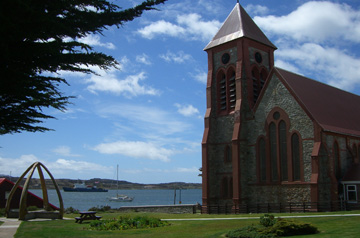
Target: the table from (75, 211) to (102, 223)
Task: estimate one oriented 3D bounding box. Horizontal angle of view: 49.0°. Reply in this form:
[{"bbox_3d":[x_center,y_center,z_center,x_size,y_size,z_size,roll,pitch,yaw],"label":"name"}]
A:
[{"bbox_3d":[-6.912,7.398,29.661,1.550,0.760,1.680,6,-11,-30],"label":"table"}]

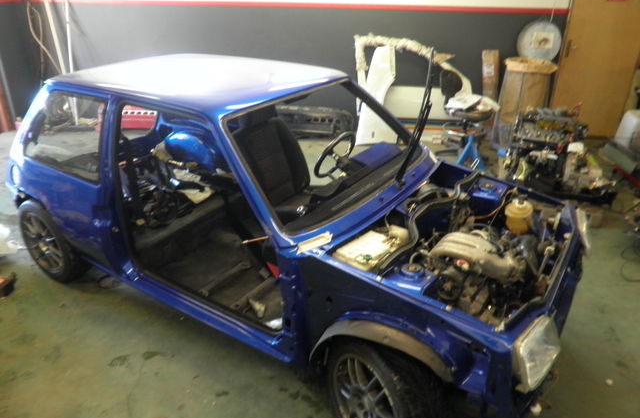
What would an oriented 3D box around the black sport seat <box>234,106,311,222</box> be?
[{"bbox_3d":[-0.136,-0.245,3.169,0.860,0.910,0.510,17,31,30],"label":"black sport seat"}]

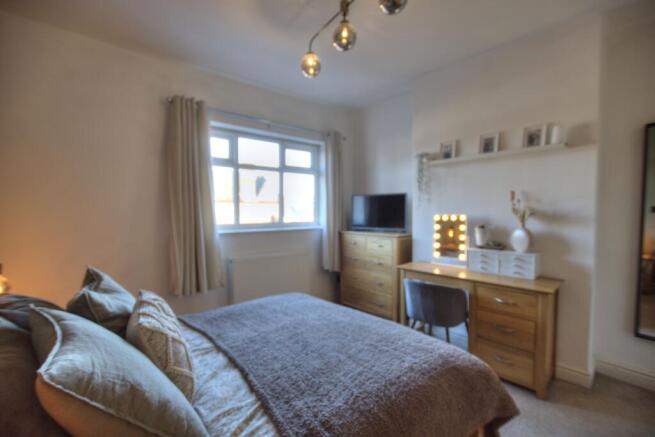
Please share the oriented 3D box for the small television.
[{"bbox_3d":[0.563,-0.062,3.088,0.100,0.422,0.730,-2,2,-45],"label":"small television"}]

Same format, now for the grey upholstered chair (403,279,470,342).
[{"bbox_3d":[0.965,0.881,2.345,0.480,0.730,0.490,2,3,43],"label":"grey upholstered chair"}]

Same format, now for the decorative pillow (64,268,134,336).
[{"bbox_3d":[-1.139,0.441,1.400,0.150,0.390,0.420,-41,23,-27],"label":"decorative pillow"}]

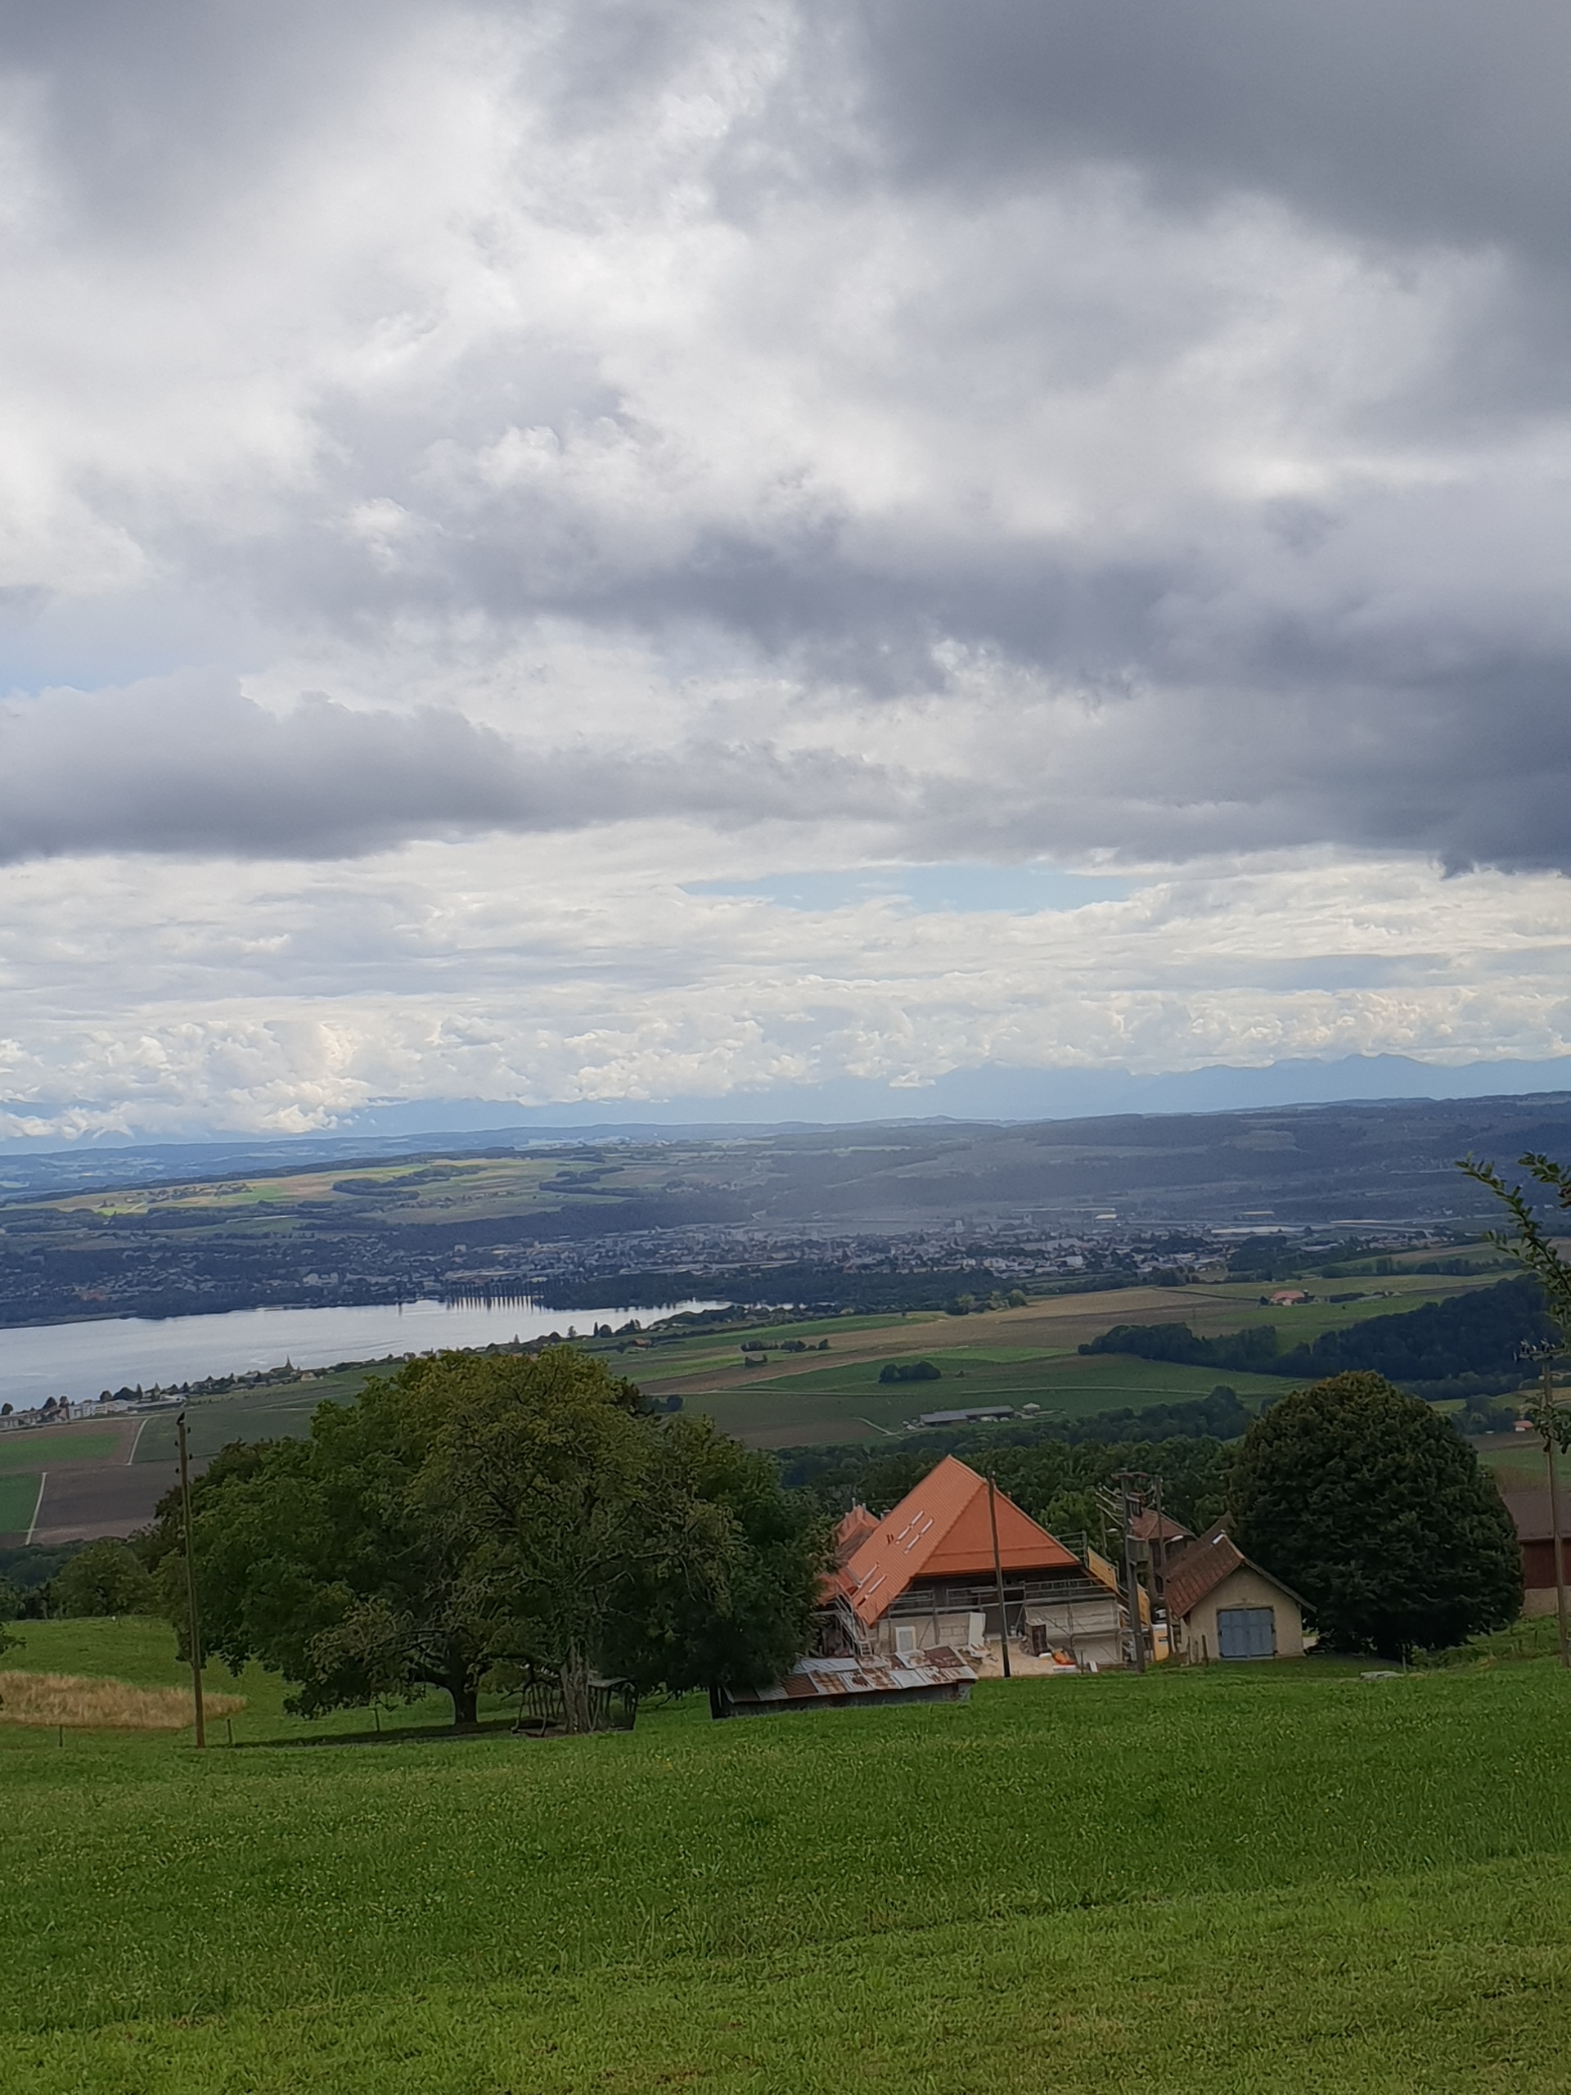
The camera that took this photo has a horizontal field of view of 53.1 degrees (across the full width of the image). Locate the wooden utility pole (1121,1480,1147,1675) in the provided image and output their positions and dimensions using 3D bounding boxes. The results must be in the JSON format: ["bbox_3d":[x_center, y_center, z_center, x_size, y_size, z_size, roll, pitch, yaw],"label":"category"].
[{"bbox_3d":[17.503,26.583,79.000,0.450,9.700,0.400,-2,-2,0],"label":"wooden utility pole"}]

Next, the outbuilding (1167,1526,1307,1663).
[{"bbox_3d":[23.475,28.637,82.579,6.700,5.000,5.500,-2,-2,5],"label":"outbuilding"}]

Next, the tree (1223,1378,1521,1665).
[{"bbox_3d":[31.873,25.242,85.000,15.600,15.300,15.000,-2,-2,0],"label":"tree"}]

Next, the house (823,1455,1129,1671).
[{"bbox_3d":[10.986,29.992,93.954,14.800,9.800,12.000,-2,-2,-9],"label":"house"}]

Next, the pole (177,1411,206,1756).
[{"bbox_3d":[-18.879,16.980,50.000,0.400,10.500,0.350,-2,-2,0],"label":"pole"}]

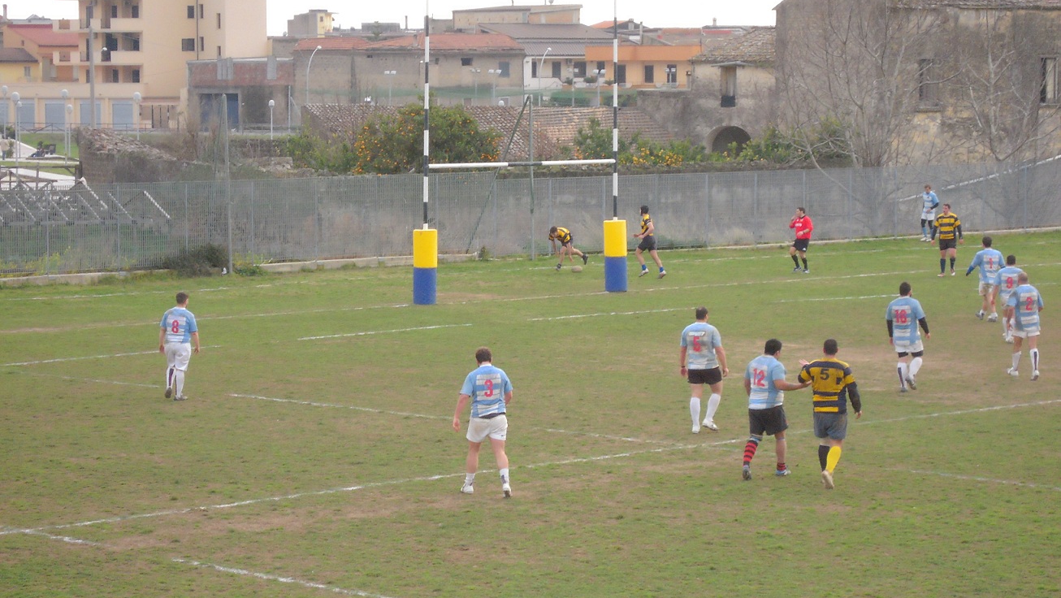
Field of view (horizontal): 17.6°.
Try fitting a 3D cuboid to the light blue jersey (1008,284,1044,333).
[{"bbox_3d":[8.311,0.153,57.567,0.560,0.790,0.340,0,4,1],"label":"light blue jersey"}]

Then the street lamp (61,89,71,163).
[{"bbox_3d":[-26.121,-9.627,193.156,0.380,4.300,0.380,0,4,0],"label":"street lamp"}]

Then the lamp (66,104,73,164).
[{"bbox_3d":[-30.185,-10.869,225.000,0.380,3.750,0.380,0,4,0],"label":"lamp"}]

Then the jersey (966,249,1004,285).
[{"bbox_3d":[9.463,-0.664,71.400,0.740,0.730,0.420,-1,4,-16],"label":"jersey"}]

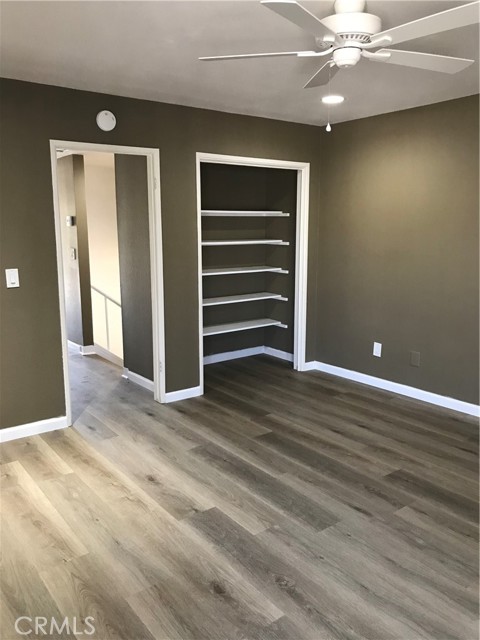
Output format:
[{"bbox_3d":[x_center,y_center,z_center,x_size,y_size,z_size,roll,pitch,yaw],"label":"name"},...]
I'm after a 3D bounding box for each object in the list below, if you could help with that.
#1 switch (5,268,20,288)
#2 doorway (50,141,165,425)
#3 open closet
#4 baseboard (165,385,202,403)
[{"bbox_3d":[-1.553,-0.283,3.543,0.078,0.124,0.012,-8,13,-36],"label":"switch"},{"bbox_3d":[-1.003,-0.269,4.044,0.846,2.090,0.140,-8,13,-36],"label":"doorway"},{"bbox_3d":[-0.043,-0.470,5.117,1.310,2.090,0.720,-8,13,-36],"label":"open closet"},{"bbox_3d":[-0.488,0.658,4.531,0.345,0.088,0.016,-8,13,-36],"label":"baseboard"}]

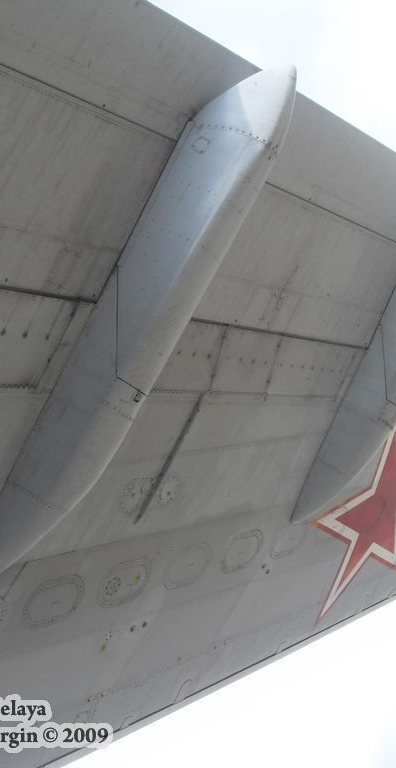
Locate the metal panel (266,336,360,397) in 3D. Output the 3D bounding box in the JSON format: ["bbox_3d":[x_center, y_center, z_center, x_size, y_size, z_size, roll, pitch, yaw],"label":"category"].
[{"bbox_3d":[0.827,-0.113,7.456,1.132,0.040,0.399,3,-75,-53],"label":"metal panel"}]

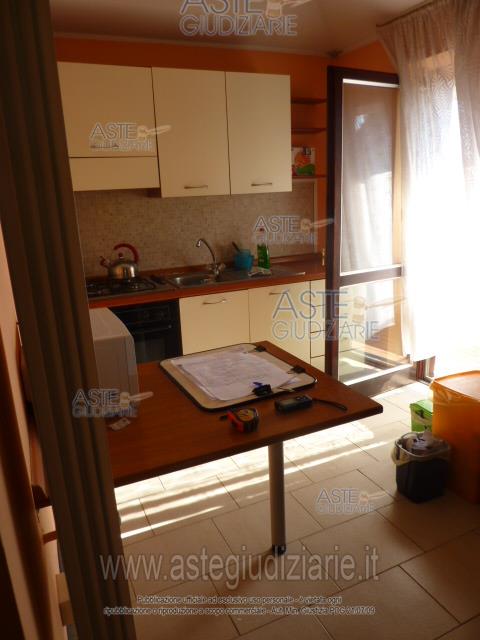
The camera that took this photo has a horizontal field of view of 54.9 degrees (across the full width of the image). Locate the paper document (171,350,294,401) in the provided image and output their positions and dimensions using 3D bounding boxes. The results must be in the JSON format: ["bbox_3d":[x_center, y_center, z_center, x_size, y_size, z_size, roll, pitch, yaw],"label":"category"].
[{"bbox_3d":[-0.032,0.187,1.680,0.315,0.010,0.420,-9,16,-22],"label":"paper document"}]

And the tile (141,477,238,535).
[{"bbox_3d":[-0.240,0.877,2.200,0.404,0.010,0.292,-9,17,-23],"label":"tile"}]

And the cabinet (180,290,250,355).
[{"bbox_3d":[-0.249,0.139,3.182,0.460,0.750,0.570,-9,16,-22],"label":"cabinet"}]

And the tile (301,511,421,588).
[{"bbox_3d":[0.496,0.929,1.892,0.404,0.010,0.292,-9,17,-23],"label":"tile"}]

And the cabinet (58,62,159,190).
[{"bbox_3d":[-0.807,-1.109,2.745,0.550,0.654,0.343,-9,17,-22],"label":"cabinet"}]

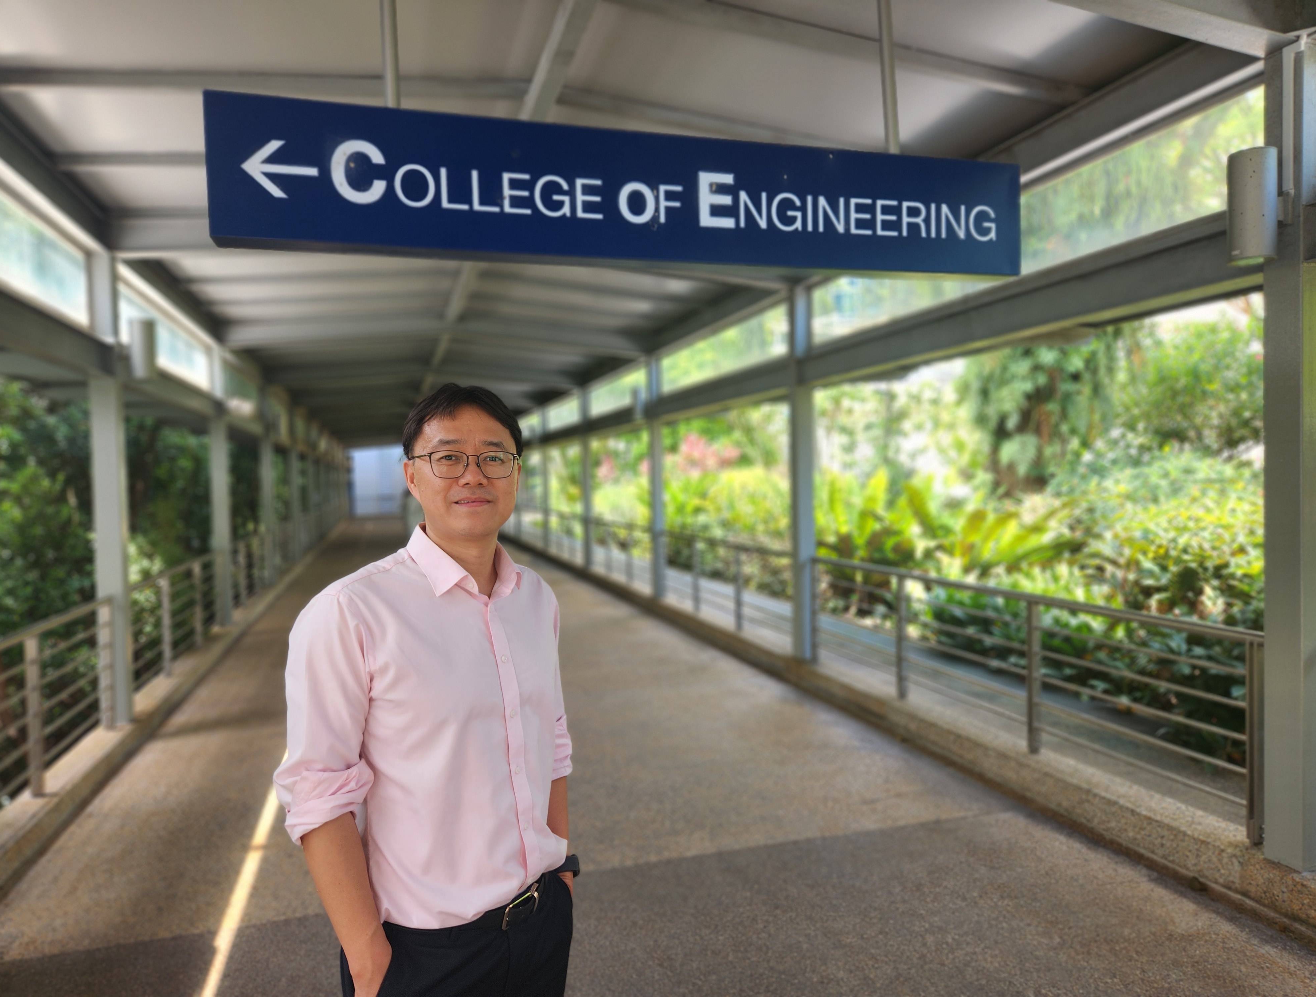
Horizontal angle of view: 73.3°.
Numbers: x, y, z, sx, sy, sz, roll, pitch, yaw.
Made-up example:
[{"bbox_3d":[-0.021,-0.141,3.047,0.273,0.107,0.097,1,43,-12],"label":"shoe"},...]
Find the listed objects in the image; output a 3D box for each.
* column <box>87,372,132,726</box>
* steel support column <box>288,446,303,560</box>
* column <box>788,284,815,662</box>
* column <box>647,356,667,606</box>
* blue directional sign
[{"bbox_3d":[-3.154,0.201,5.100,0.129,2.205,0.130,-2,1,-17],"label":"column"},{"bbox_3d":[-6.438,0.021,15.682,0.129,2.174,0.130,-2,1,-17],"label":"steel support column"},{"bbox_3d":[1.076,-0.181,6.530,0.129,2.739,0.130,-2,1,-17],"label":"column"},{"bbox_3d":[-0.019,-0.246,10.057,0.129,2.739,0.130,-2,1,-17],"label":"column"},{"bbox_3d":[0.003,-0.779,2.318,2.136,0.322,0.104,-1,1,-16],"label":"blue directional sign"}]

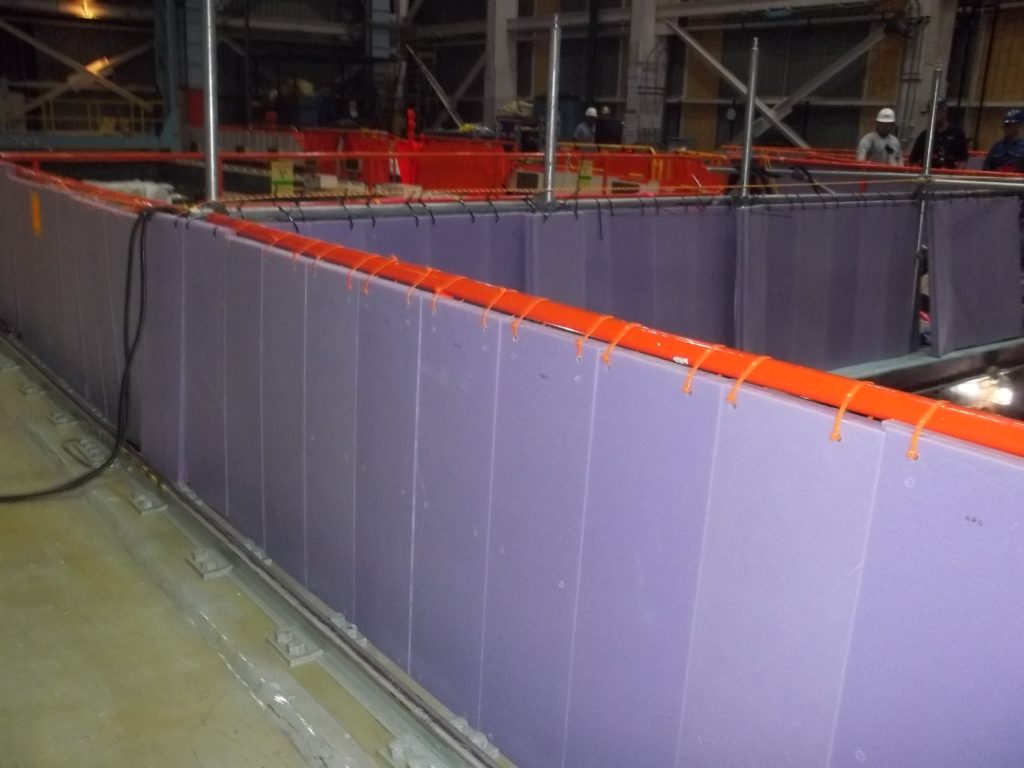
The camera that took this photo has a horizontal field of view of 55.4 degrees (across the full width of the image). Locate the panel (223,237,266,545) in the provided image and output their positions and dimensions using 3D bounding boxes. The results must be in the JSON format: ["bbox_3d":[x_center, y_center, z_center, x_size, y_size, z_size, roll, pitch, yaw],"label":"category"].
[{"bbox_3d":[-0.861,0.033,3.202,0.035,0.980,0.312,-8,19,-37],"label":"panel"}]

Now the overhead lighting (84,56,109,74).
[{"bbox_3d":[-12.314,-9.462,29.000,0.700,0.450,0.350,-9,19,-37],"label":"overhead lighting"}]

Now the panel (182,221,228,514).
[{"bbox_3d":[-1.125,-0.050,3.624,0.044,1.039,0.396,-9,19,-38],"label":"panel"}]

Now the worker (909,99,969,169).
[{"bbox_3d":[4.422,-2.104,10.435,0.600,1.800,0.360,11,17,30],"label":"worker"}]

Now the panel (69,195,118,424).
[{"bbox_3d":[-1.924,-0.360,4.501,0.035,0.980,0.314,-8,19,-37],"label":"panel"}]

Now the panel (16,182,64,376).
[{"bbox_3d":[-2.488,-0.570,5.192,0.035,0.980,0.304,-8,19,-37],"label":"panel"}]

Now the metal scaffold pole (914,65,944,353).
[{"bbox_3d":[2.582,-1.062,6.116,0.046,1.756,0.046,-11,18,-37],"label":"metal scaffold pole"}]

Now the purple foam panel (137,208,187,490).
[{"bbox_3d":[-1.408,-0.146,3.928,0.044,1.039,0.437,-9,19,-38],"label":"purple foam panel"}]

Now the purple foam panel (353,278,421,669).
[{"bbox_3d":[-0.325,0.250,2.658,0.044,1.039,0.312,-9,19,-38],"label":"purple foam panel"}]

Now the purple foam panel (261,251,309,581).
[{"bbox_3d":[-0.712,0.105,3.125,0.044,1.039,0.312,-9,19,-38],"label":"purple foam panel"}]

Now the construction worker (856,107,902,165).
[{"bbox_3d":[4.004,-2.170,10.926,0.540,1.760,0.360,8,16,18],"label":"construction worker"}]

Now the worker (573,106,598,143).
[{"bbox_3d":[1.232,-3.929,17.024,0.360,1.730,0.500,13,18,34],"label":"worker"}]

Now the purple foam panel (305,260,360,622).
[{"bbox_3d":[-0.519,0.177,2.891,0.044,1.039,0.312,-9,19,-38],"label":"purple foam panel"}]

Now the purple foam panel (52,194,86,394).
[{"bbox_3d":[-2.228,-0.468,4.972,0.044,1.039,0.296,-9,19,-38],"label":"purple foam panel"}]

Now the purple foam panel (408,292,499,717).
[{"bbox_3d":[-0.130,0.304,2.307,0.035,0.980,0.303,-8,19,-37],"label":"purple foam panel"}]

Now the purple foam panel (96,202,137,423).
[{"bbox_3d":[-1.691,-0.266,4.323,0.044,1.039,0.374,-9,19,-38],"label":"purple foam panel"}]

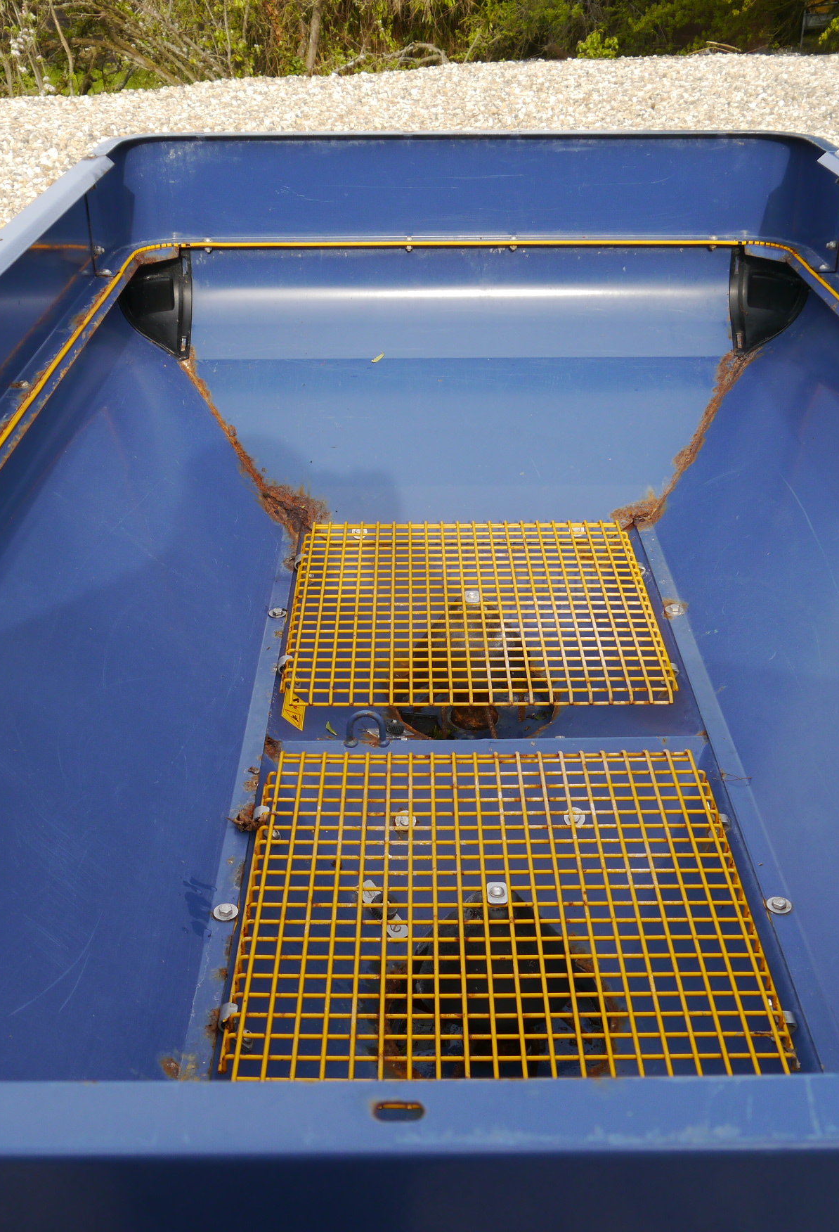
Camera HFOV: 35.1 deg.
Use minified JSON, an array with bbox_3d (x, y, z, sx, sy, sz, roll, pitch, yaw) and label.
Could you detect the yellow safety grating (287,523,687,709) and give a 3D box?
[{"bbox_3d":[0.075,-0.016,1.882,0.502,0.022,0.490,0,30,0],"label":"yellow safety grating"}]

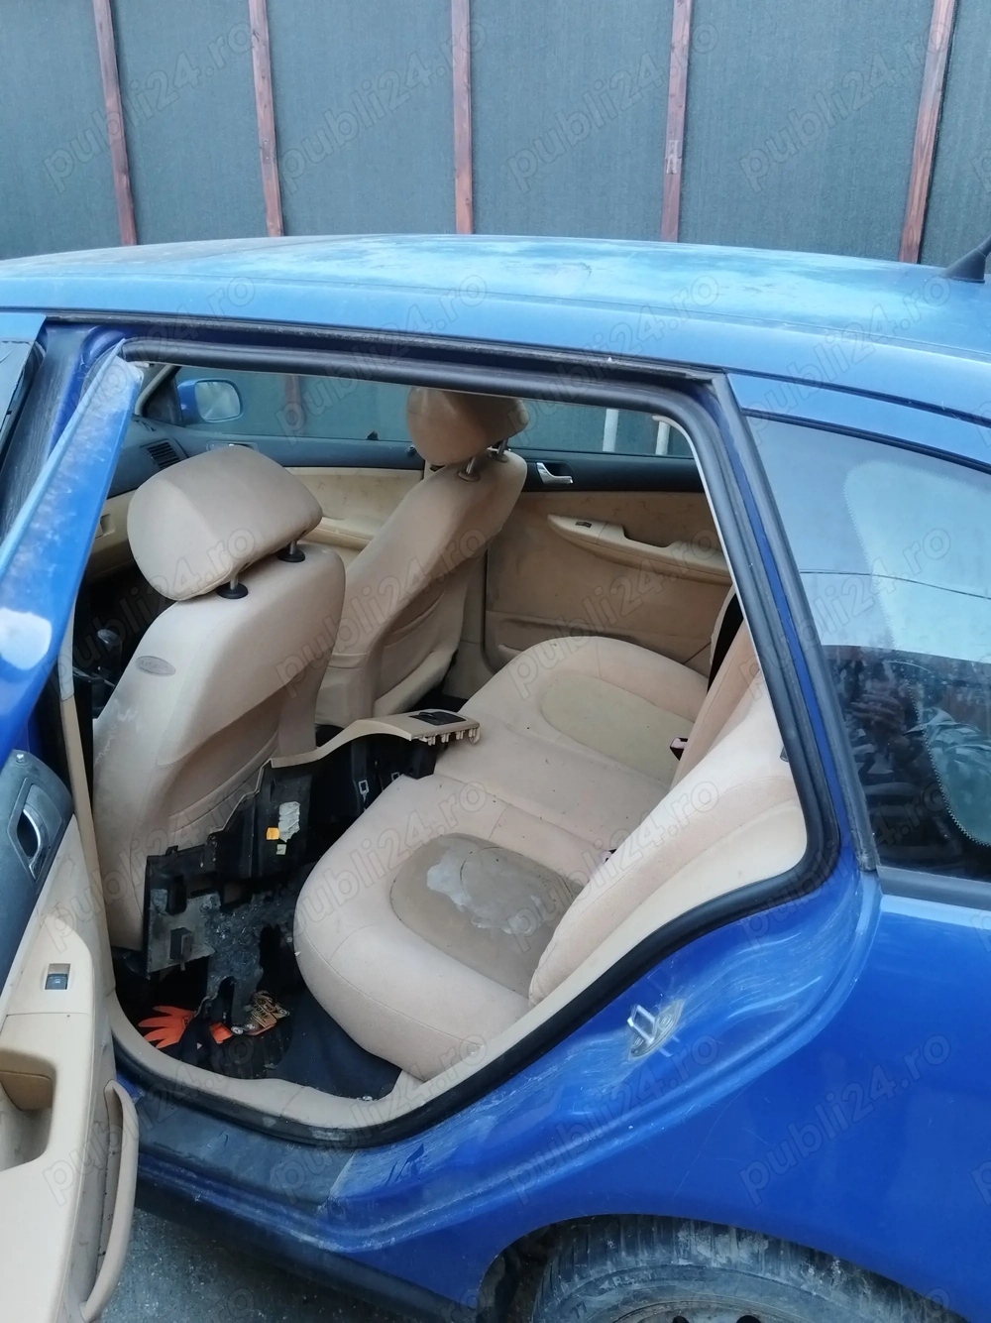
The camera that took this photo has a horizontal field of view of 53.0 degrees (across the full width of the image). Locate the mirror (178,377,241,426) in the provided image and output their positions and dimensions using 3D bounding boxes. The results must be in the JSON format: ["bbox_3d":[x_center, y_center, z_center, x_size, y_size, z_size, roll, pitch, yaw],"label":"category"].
[{"bbox_3d":[-0.802,-0.722,2.760,0.093,0.124,0.185,12,26,27],"label":"mirror"}]

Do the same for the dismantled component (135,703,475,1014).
[{"bbox_3d":[-0.302,0.339,1.777,0.650,0.360,0.200,-16,27,-32],"label":"dismantled component"}]

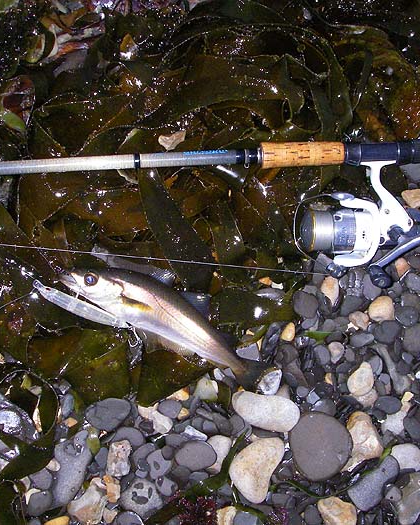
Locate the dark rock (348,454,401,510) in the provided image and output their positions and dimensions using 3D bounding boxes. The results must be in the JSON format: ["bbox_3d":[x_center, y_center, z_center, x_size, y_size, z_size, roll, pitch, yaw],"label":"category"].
[{"bbox_3d":[0.178,0.239,0.835,0.033,0.023,0.071,42,77,12],"label":"dark rock"}]

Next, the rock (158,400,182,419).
[{"bbox_3d":[-0.045,0.164,0.858,0.028,0.012,0.019,14,73,4],"label":"rock"}]

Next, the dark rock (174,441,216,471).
[{"bbox_3d":[-0.016,0.216,0.859,0.045,0.018,0.029,7,74,2],"label":"dark rock"}]

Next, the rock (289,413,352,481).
[{"bbox_3d":[0.122,0.203,0.846,0.069,0.031,0.071,0,73,0],"label":"rock"}]

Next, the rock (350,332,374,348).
[{"bbox_3d":[0.175,0.089,0.882,0.029,0.010,0.016,-19,74,-6],"label":"rock"}]

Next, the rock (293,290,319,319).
[{"bbox_3d":[0.113,0.050,0.906,0.028,0.015,0.032,-17,75,-5],"label":"rock"}]

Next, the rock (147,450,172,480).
[{"bbox_3d":[-0.056,0.224,0.856,0.025,0.016,0.033,17,75,5],"label":"rock"}]

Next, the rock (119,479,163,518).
[{"bbox_3d":[-0.076,0.260,0.846,0.047,0.023,0.038,9,74,3],"label":"rock"}]

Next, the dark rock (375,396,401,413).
[{"bbox_3d":[0.203,0.163,0.874,0.030,0.012,0.019,3,74,1],"label":"dark rock"}]

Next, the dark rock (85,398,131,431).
[{"bbox_3d":[-0.114,0.170,0.857,0.051,0.020,0.033,-14,73,-4],"label":"dark rock"}]

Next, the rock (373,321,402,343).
[{"bbox_3d":[0.204,0.081,0.885,0.033,0.015,0.026,-10,73,-3],"label":"rock"}]

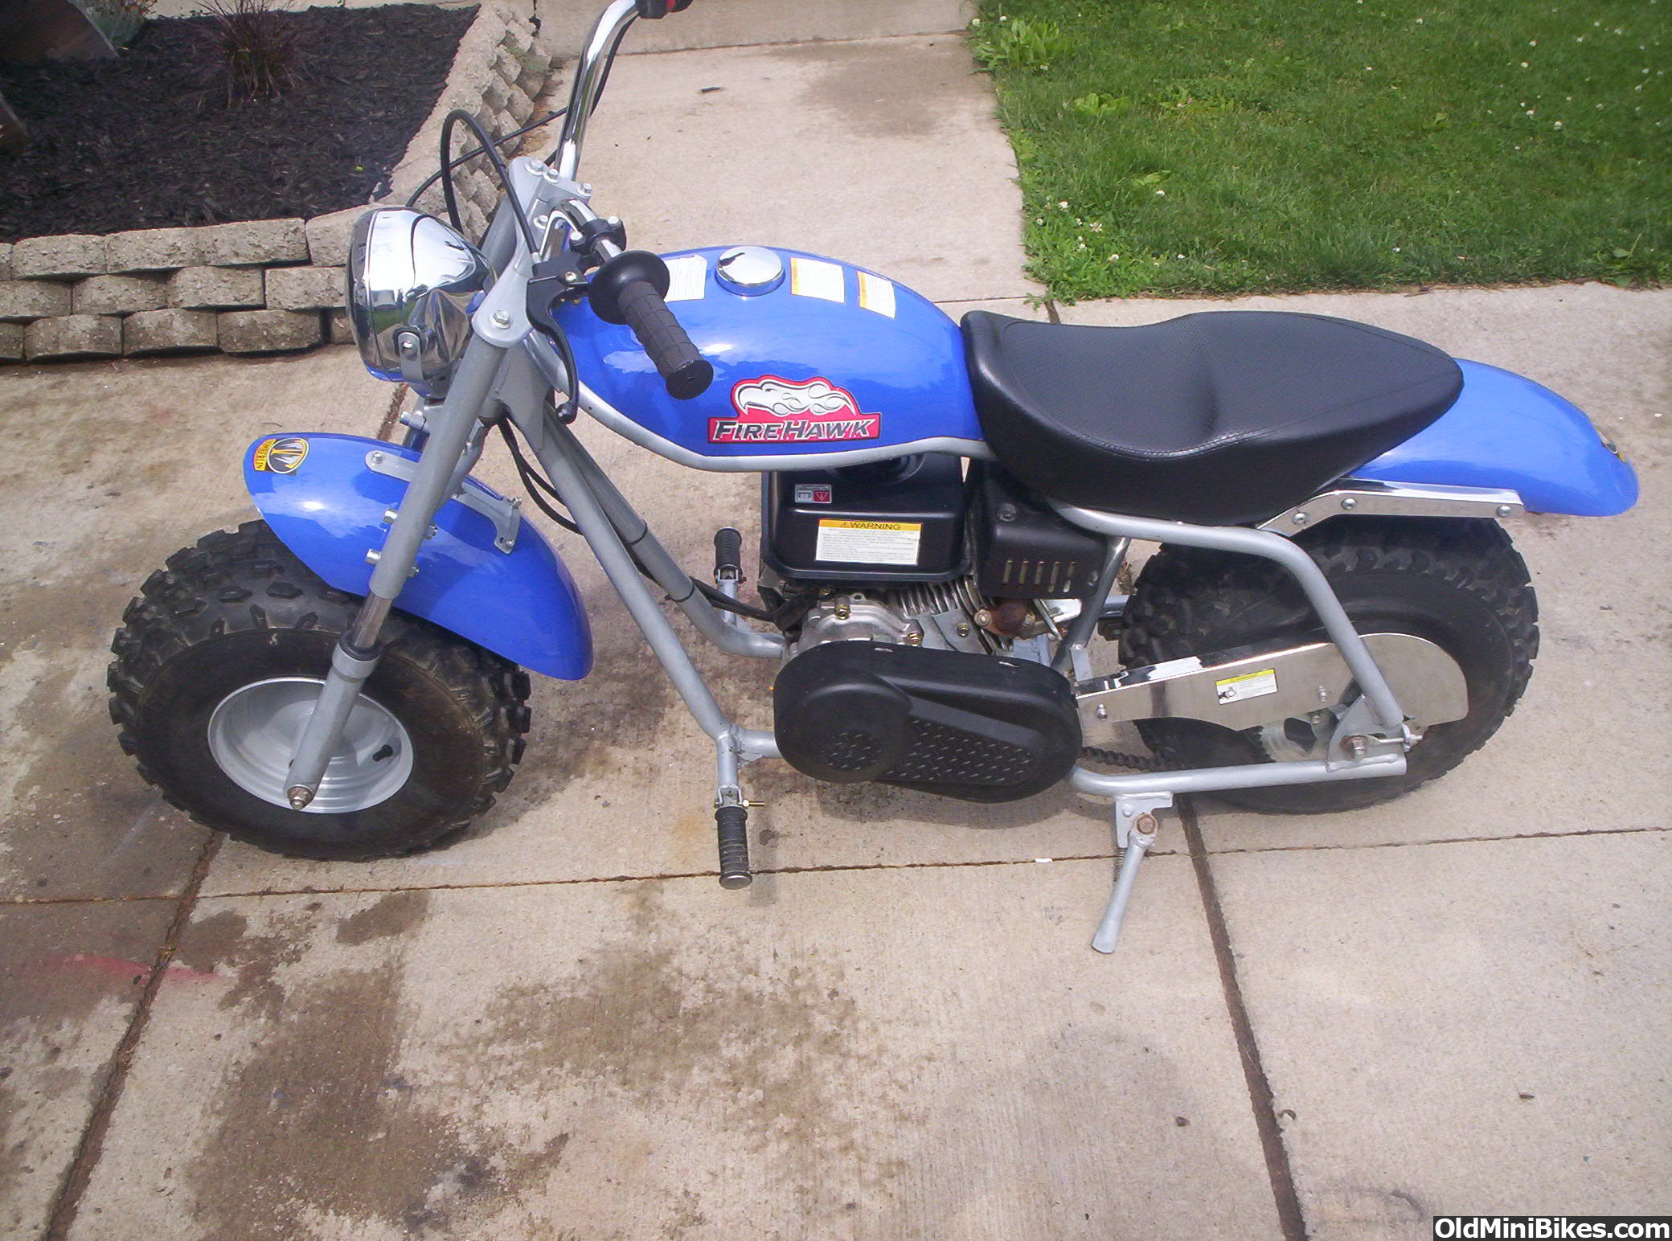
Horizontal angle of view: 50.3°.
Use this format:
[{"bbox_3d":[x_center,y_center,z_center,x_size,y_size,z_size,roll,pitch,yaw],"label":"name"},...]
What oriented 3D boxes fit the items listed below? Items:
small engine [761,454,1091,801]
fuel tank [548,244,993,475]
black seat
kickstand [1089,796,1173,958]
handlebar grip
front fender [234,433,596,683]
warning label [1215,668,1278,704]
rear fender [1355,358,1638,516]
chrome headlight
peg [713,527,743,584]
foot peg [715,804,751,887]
[{"bbox_3d":[0.101,-0.046,2.019,0.370,0.400,0.350,-3,44,1],"label":"small engine"},{"bbox_3d":[-0.064,-0.287,1.801,0.425,0.180,0.225,-3,44,1],"label":"fuel tank"},{"bbox_3d":[0.394,-0.243,1.859,0.525,0.195,0.250,-3,44,1],"label":"black seat"},{"bbox_3d":[0.338,0.296,2.076,0.065,0.195,0.055,16,-1,1],"label":"kickstand"},{"bbox_3d":[-0.137,-0.227,1.391,0.037,0.037,0.115,-21,56,-18],"label":"handlebar grip"},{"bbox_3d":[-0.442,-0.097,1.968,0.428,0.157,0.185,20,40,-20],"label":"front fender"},{"bbox_3d":[0.463,0.075,2.003,0.065,0.038,0.002,-14,42,11],"label":"warning label"},{"bbox_3d":[0.679,-0.207,1.905,0.400,0.145,0.195,6,43,-8],"label":"rear fender"},{"bbox_3d":[-0.409,-0.313,1.764,0.150,0.192,0.170,-3,44,1],"label":"chrome headlight"},{"bbox_3d":[-0.140,-0.085,2.316,0.036,0.036,0.105,-3,44,1],"label":"peg"},{"bbox_3d":[-0.113,0.249,1.966,0.036,0.036,0.100,-3,44,1],"label":"foot peg"}]

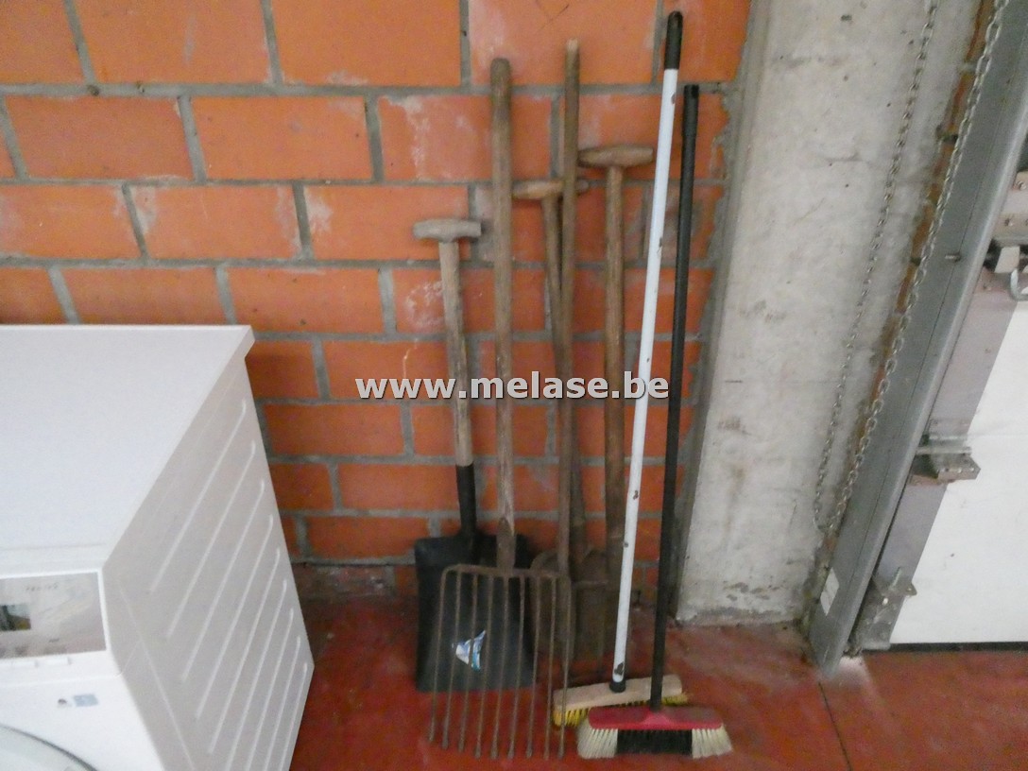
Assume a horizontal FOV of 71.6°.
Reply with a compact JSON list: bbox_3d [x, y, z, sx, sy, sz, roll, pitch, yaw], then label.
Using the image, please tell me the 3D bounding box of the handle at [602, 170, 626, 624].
[{"bbox_3d":[0.194,0.069,1.361,0.034,0.940,0.034,-3,21,2],"label":"handle"}]

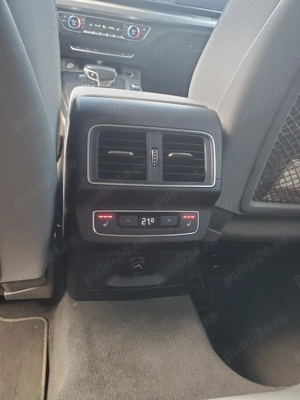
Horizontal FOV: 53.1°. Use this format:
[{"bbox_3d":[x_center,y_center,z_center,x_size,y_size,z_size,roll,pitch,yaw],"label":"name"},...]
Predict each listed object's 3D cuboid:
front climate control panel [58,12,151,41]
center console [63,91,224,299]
[{"bbox_3d":[-0.141,-0.518,0.919,0.280,0.060,0.030,1,3,-17],"label":"front climate control panel"},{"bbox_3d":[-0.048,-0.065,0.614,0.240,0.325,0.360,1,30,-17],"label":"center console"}]

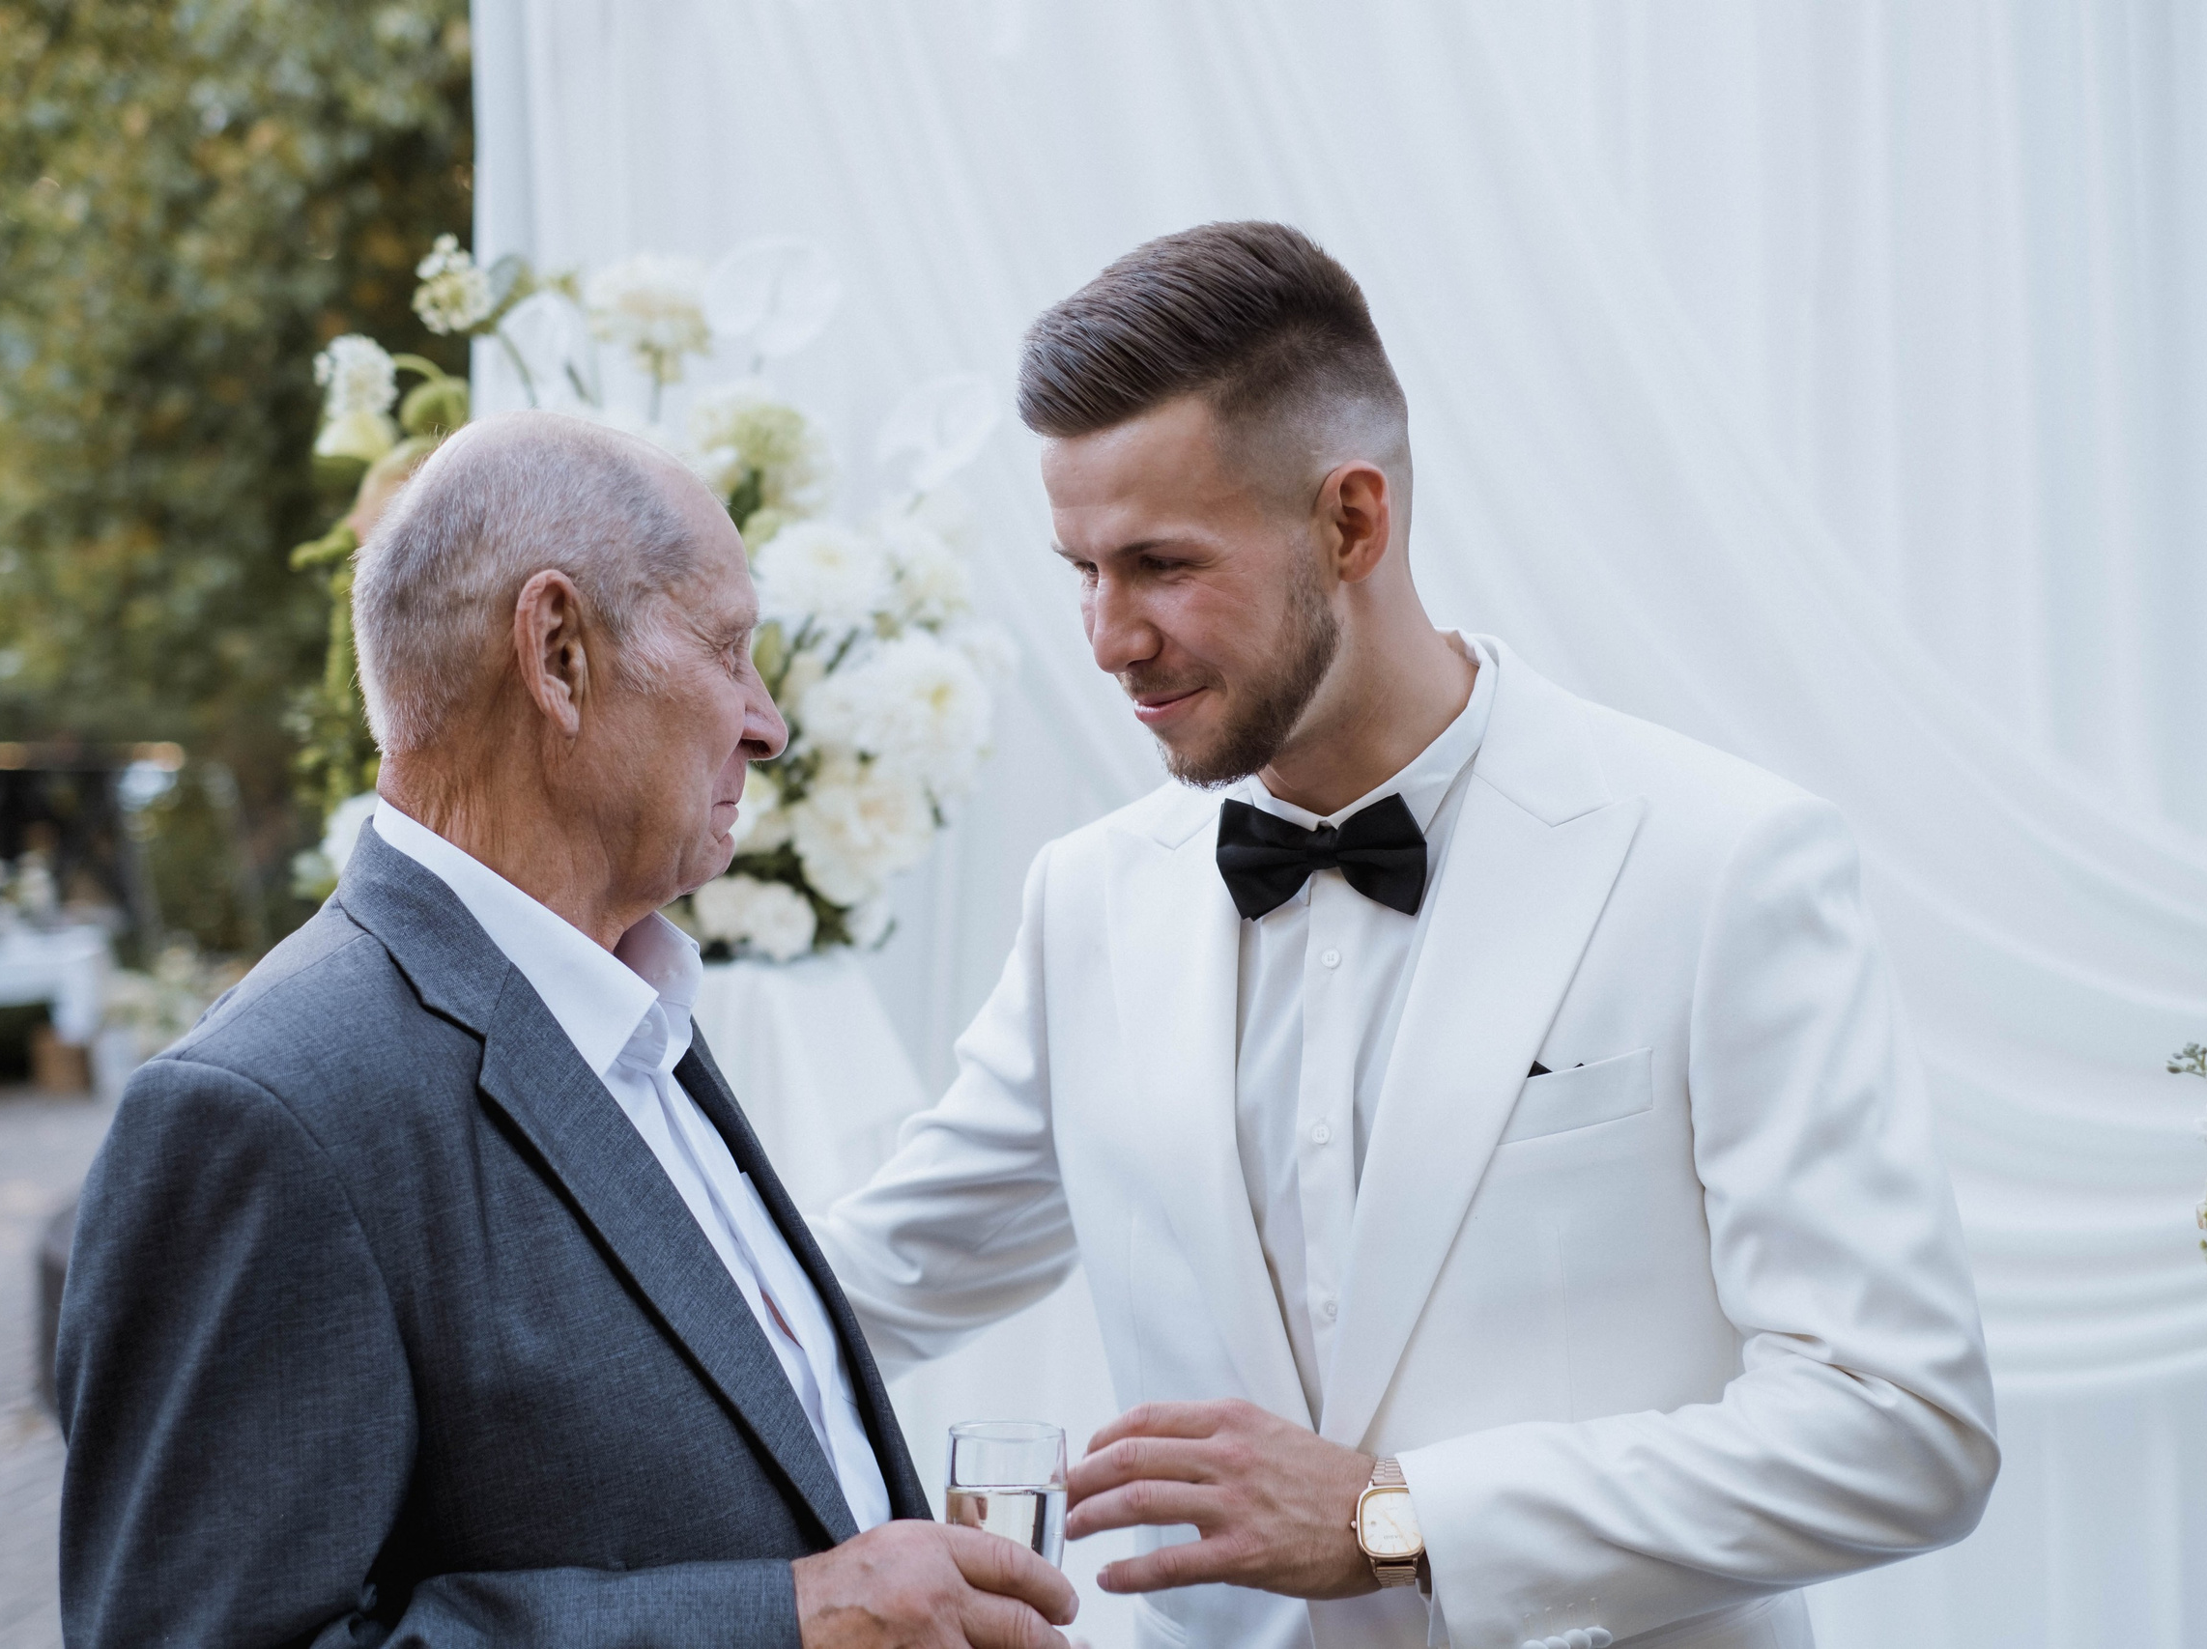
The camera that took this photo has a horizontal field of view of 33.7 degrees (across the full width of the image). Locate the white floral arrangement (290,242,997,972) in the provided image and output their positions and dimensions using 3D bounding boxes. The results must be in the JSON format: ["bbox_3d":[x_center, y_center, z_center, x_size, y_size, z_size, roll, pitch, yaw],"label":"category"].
[{"bbox_3d":[-0.311,-0.157,2.540,0.490,0.500,0.420,-1,2,-6],"label":"white floral arrangement"}]

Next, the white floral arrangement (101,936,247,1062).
[{"bbox_3d":[-3.620,0.670,14.200,0.600,0.500,0.520,-1,2,-11],"label":"white floral arrangement"}]

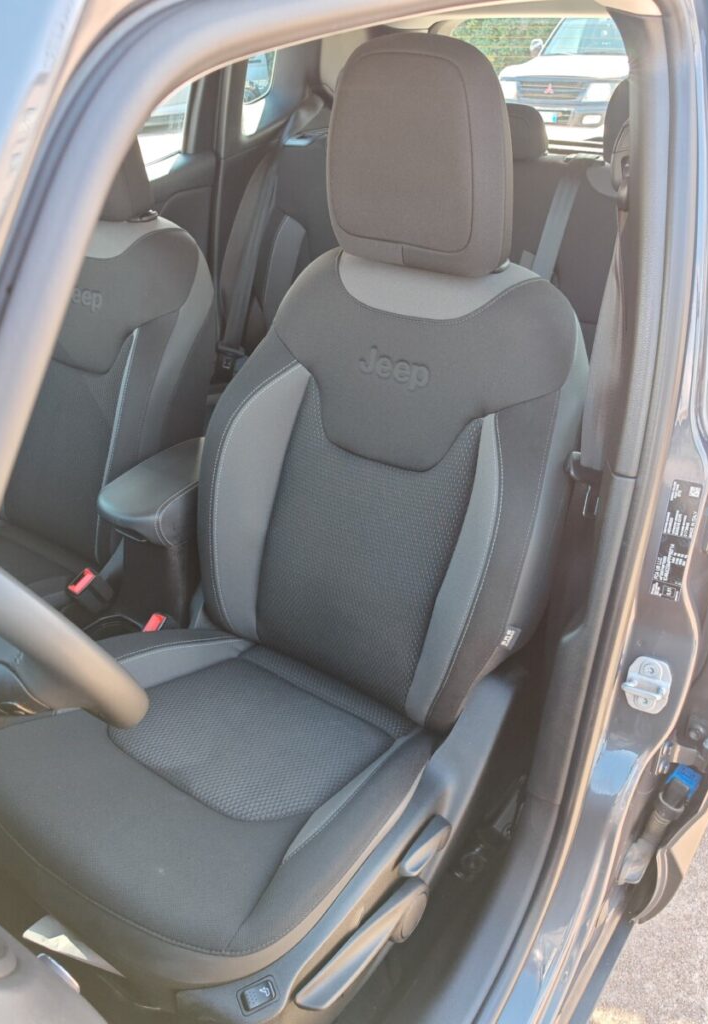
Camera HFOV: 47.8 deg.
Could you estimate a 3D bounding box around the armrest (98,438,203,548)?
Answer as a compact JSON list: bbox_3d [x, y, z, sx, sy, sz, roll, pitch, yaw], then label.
[{"bbox_3d":[-0.289,-0.050,1.429,0.150,0.085,0.320,18,34,29],"label":"armrest"}]

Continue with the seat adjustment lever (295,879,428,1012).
[{"bbox_3d":[0.019,0.527,0.985,0.045,0.085,0.260,18,19,29],"label":"seat adjustment lever"}]

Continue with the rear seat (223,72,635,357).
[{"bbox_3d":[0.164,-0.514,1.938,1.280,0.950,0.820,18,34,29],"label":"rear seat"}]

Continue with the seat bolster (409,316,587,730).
[{"bbox_3d":[0.217,0.031,1.198,0.125,0.600,0.190,18,14,29],"label":"seat bolster"}]

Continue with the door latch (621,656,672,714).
[{"bbox_3d":[0.395,0.235,1.079,0.052,0.076,0.033,12,32,21],"label":"door latch"}]

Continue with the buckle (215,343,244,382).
[{"bbox_3d":[-0.362,-0.423,2.301,0.075,0.105,0.035,18,34,29],"label":"buckle"}]

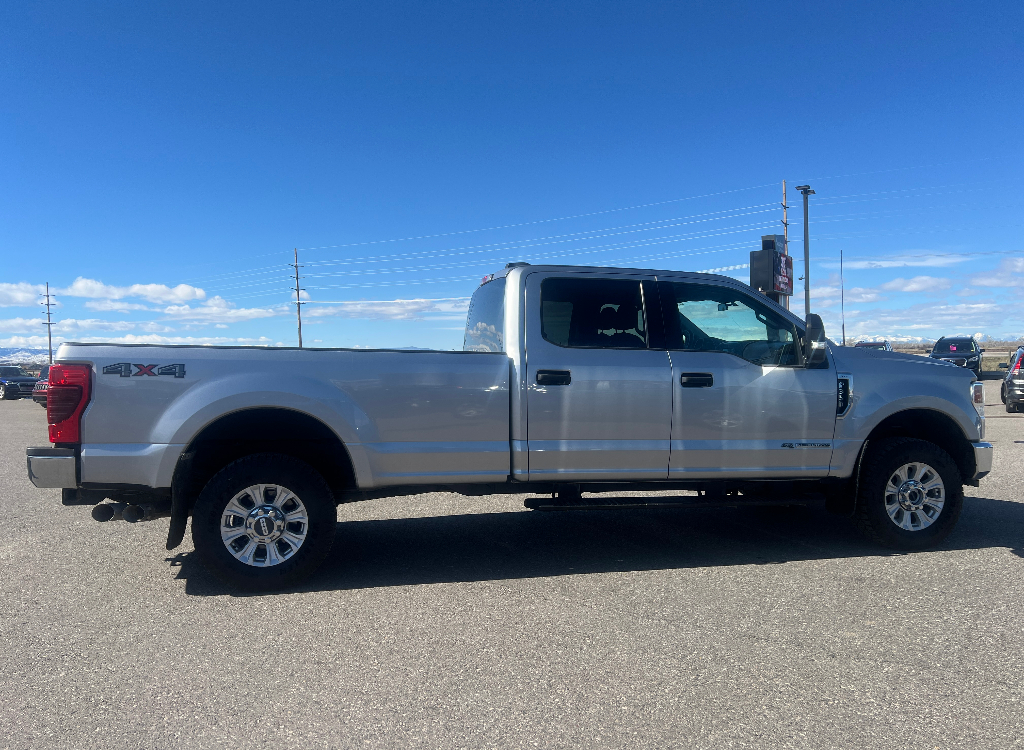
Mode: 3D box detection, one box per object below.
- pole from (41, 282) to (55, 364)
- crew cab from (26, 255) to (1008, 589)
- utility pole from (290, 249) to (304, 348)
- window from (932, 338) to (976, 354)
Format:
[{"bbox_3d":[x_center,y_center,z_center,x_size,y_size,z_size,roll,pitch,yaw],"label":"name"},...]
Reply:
[{"bbox_3d":[-105.155,-10.815,174.710,0.400,20.573,2.800,0,2,34],"label":"pole"},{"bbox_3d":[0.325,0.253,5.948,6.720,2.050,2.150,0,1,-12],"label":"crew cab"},{"bbox_3d":[-35.652,-10.861,127.924,0.400,19.959,2.800,0,2,34],"label":"utility pole"},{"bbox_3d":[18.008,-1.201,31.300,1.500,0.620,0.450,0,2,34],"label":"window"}]

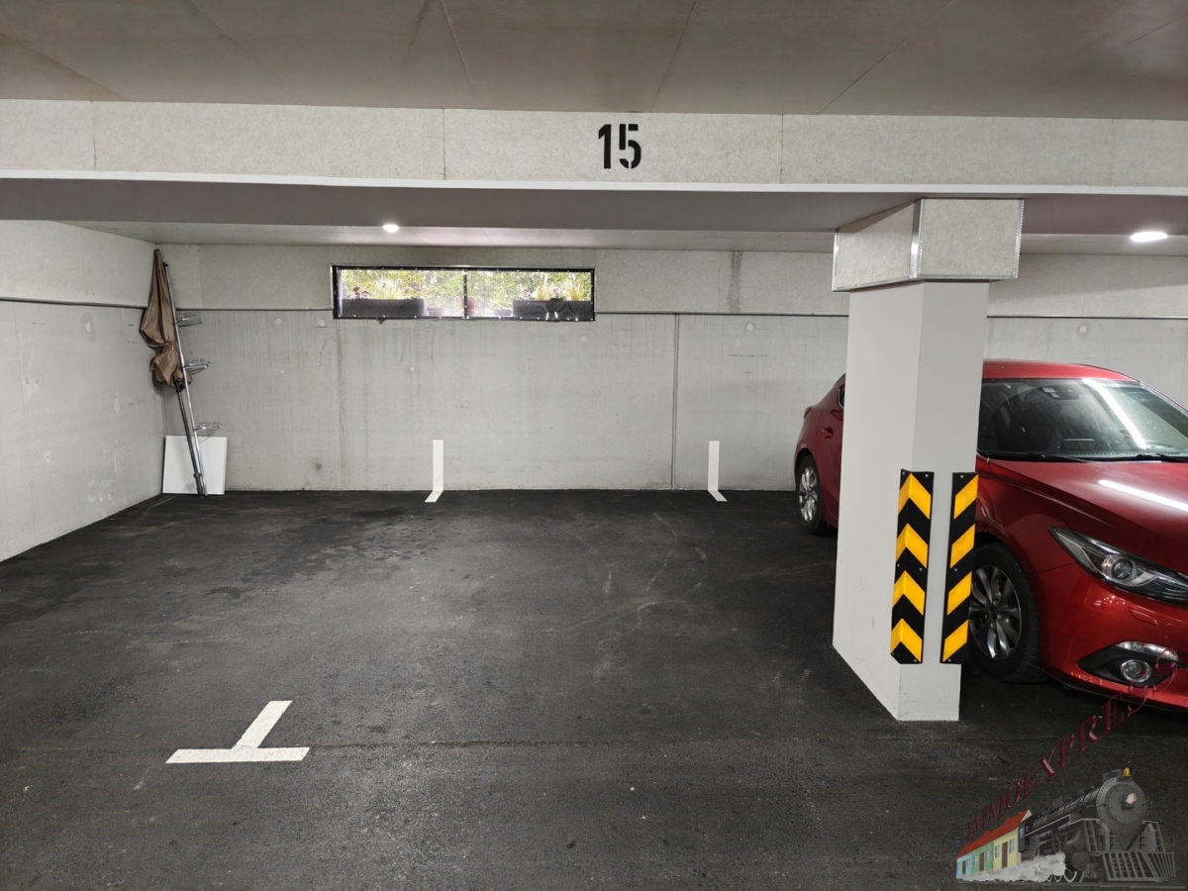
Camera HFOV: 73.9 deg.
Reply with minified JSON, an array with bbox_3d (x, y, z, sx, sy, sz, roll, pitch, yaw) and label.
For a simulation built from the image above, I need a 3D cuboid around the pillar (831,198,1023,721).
[{"bbox_3d":[1.354,0.055,3.461,0.379,2.045,0.904,0,8,-2],"label":"pillar"}]

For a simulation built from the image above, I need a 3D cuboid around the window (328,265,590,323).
[{"bbox_3d":[-1.240,-1.467,7.632,2.509,0.497,0.100,0,8,-2],"label":"window"}]

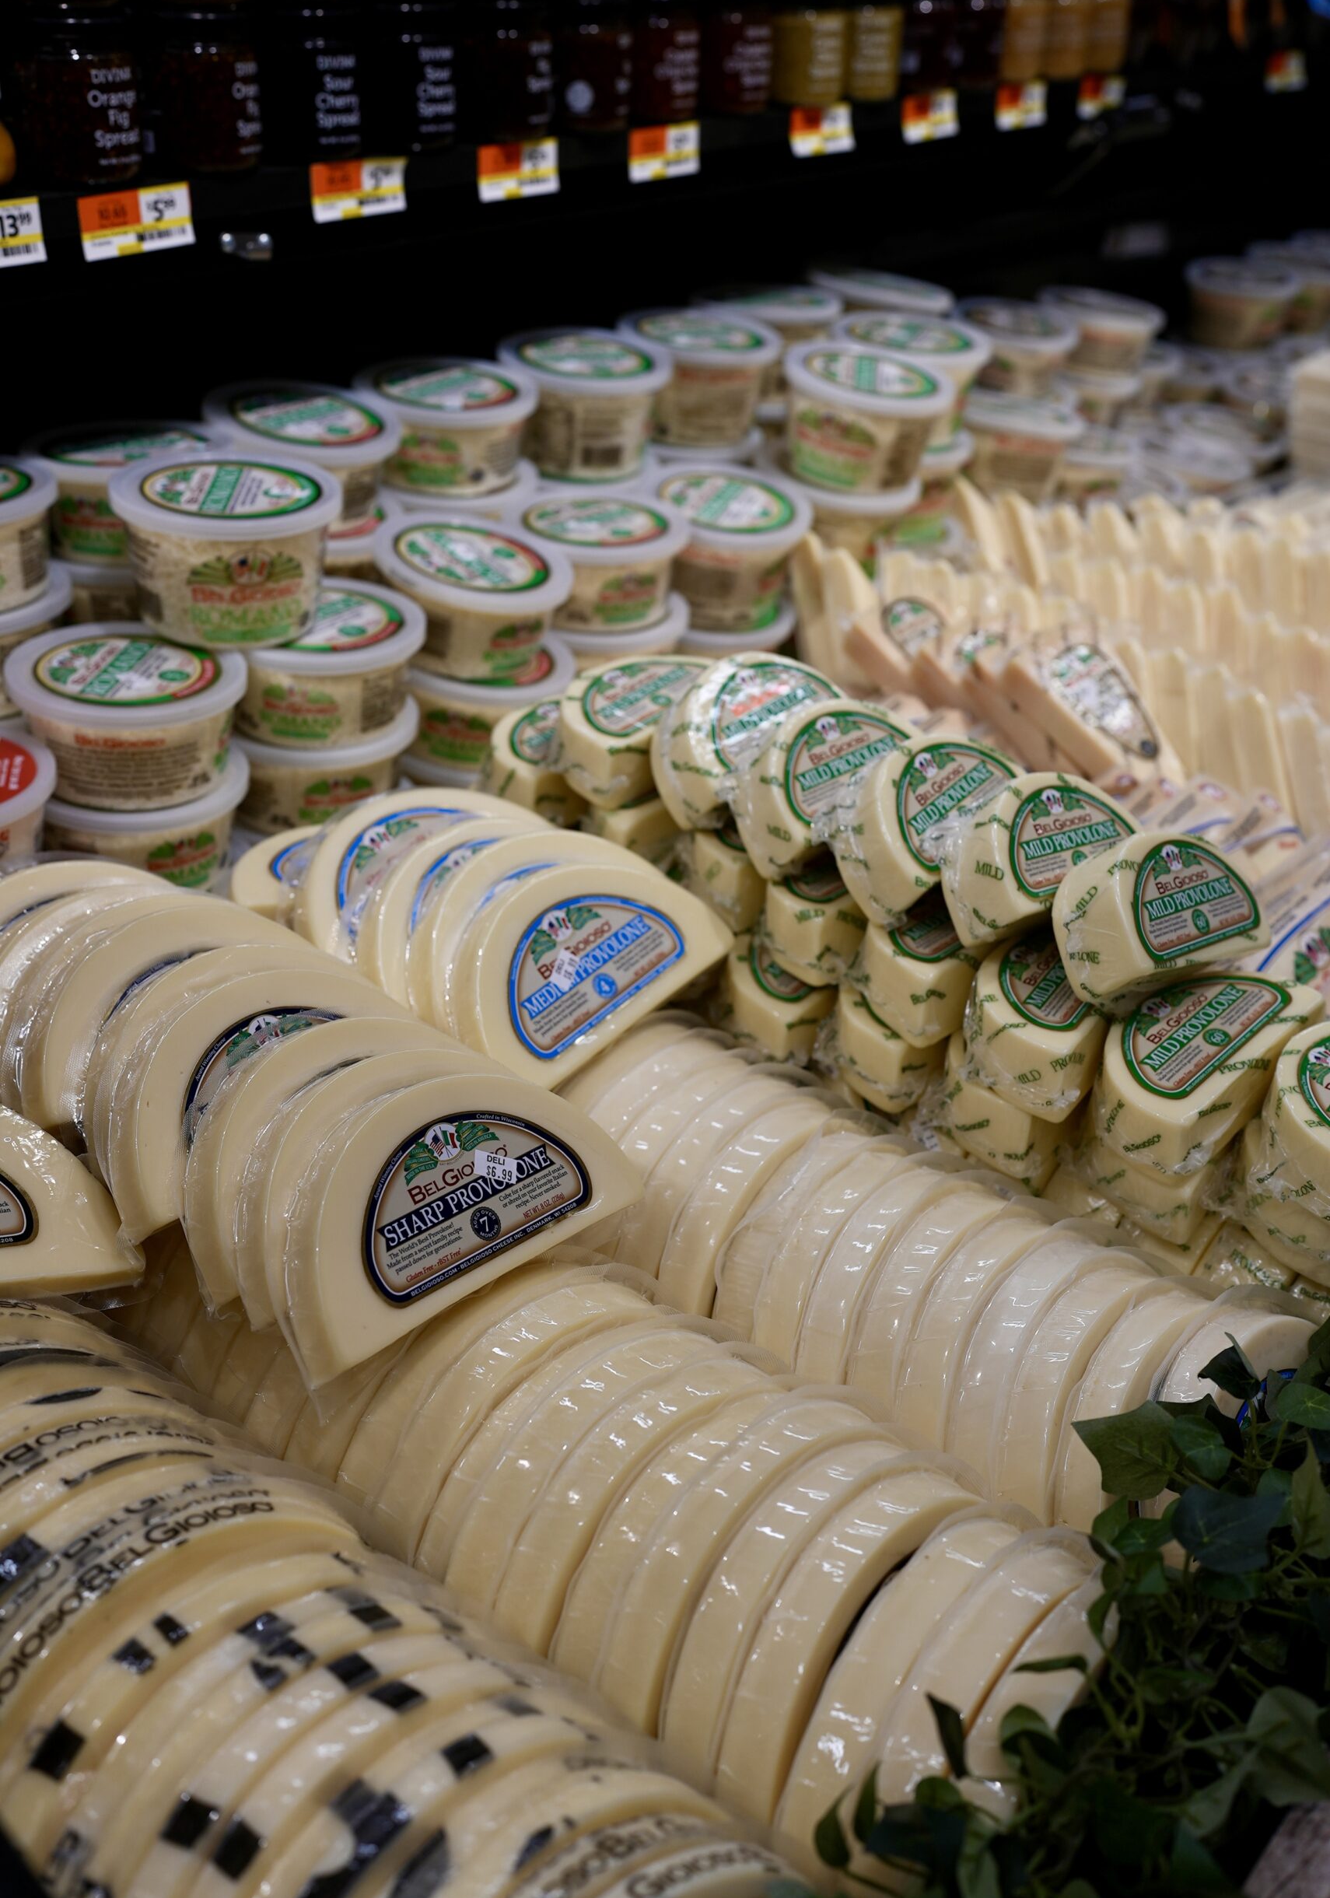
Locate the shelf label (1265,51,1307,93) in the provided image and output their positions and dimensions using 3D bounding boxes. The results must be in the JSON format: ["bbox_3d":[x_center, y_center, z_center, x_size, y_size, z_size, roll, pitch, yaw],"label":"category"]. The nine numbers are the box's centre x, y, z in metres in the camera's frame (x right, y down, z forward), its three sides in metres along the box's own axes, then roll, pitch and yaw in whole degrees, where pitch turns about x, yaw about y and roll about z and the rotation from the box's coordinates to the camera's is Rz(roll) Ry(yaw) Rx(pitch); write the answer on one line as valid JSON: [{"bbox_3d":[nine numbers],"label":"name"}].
[{"bbox_3d":[0.539,-0.760,1.680,0.003,0.031,0.064,19,34,40],"label":"shelf label"}]

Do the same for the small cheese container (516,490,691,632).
[{"bbox_3d":[-0.041,-0.255,1.283,0.115,0.059,0.115,4,31,0],"label":"small cheese container"}]

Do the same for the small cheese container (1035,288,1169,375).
[{"bbox_3d":[0.426,-0.605,1.905,0.115,0.059,0.115,7,33,0],"label":"small cheese container"}]

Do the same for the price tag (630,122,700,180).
[{"bbox_3d":[0.000,-0.506,1.230,0.003,0.031,0.064,23,36,39],"label":"price tag"}]

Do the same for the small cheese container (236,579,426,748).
[{"bbox_3d":[-0.191,-0.158,1.080,0.117,0.058,0.117,5,33,-3],"label":"small cheese container"}]

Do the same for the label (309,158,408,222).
[{"bbox_3d":[-0.175,-0.437,1.114,0.002,0.032,0.066,19,34,40],"label":"label"}]

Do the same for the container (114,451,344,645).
[{"bbox_3d":[-0.225,-0.206,1.009,0.117,0.072,0.117,3,31,-2],"label":"container"}]

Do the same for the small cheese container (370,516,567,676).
[{"bbox_3d":[-0.116,-0.203,1.139,0.117,0.058,0.117,8,34,-6],"label":"small cheese container"}]

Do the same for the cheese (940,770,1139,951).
[{"bbox_3d":[0.177,-0.045,0.905,0.112,0.040,0.067,-9,71,-39],"label":"cheese"}]

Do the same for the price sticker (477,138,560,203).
[{"bbox_3d":[-0.090,-0.480,1.193,0.002,0.032,0.066,19,34,40],"label":"price sticker"}]

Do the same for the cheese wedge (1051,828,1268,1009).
[{"bbox_3d":[0.246,-0.018,0.977,0.103,0.040,0.068,-8,69,-37],"label":"cheese wedge"}]

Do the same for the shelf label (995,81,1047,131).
[{"bbox_3d":[0.283,-0.667,1.533,0.002,0.032,0.066,19,34,40],"label":"shelf label"}]

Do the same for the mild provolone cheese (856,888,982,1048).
[{"bbox_3d":[0.136,-0.001,0.926,0.109,0.038,0.068,-25,41,-34],"label":"mild provolone cheese"}]

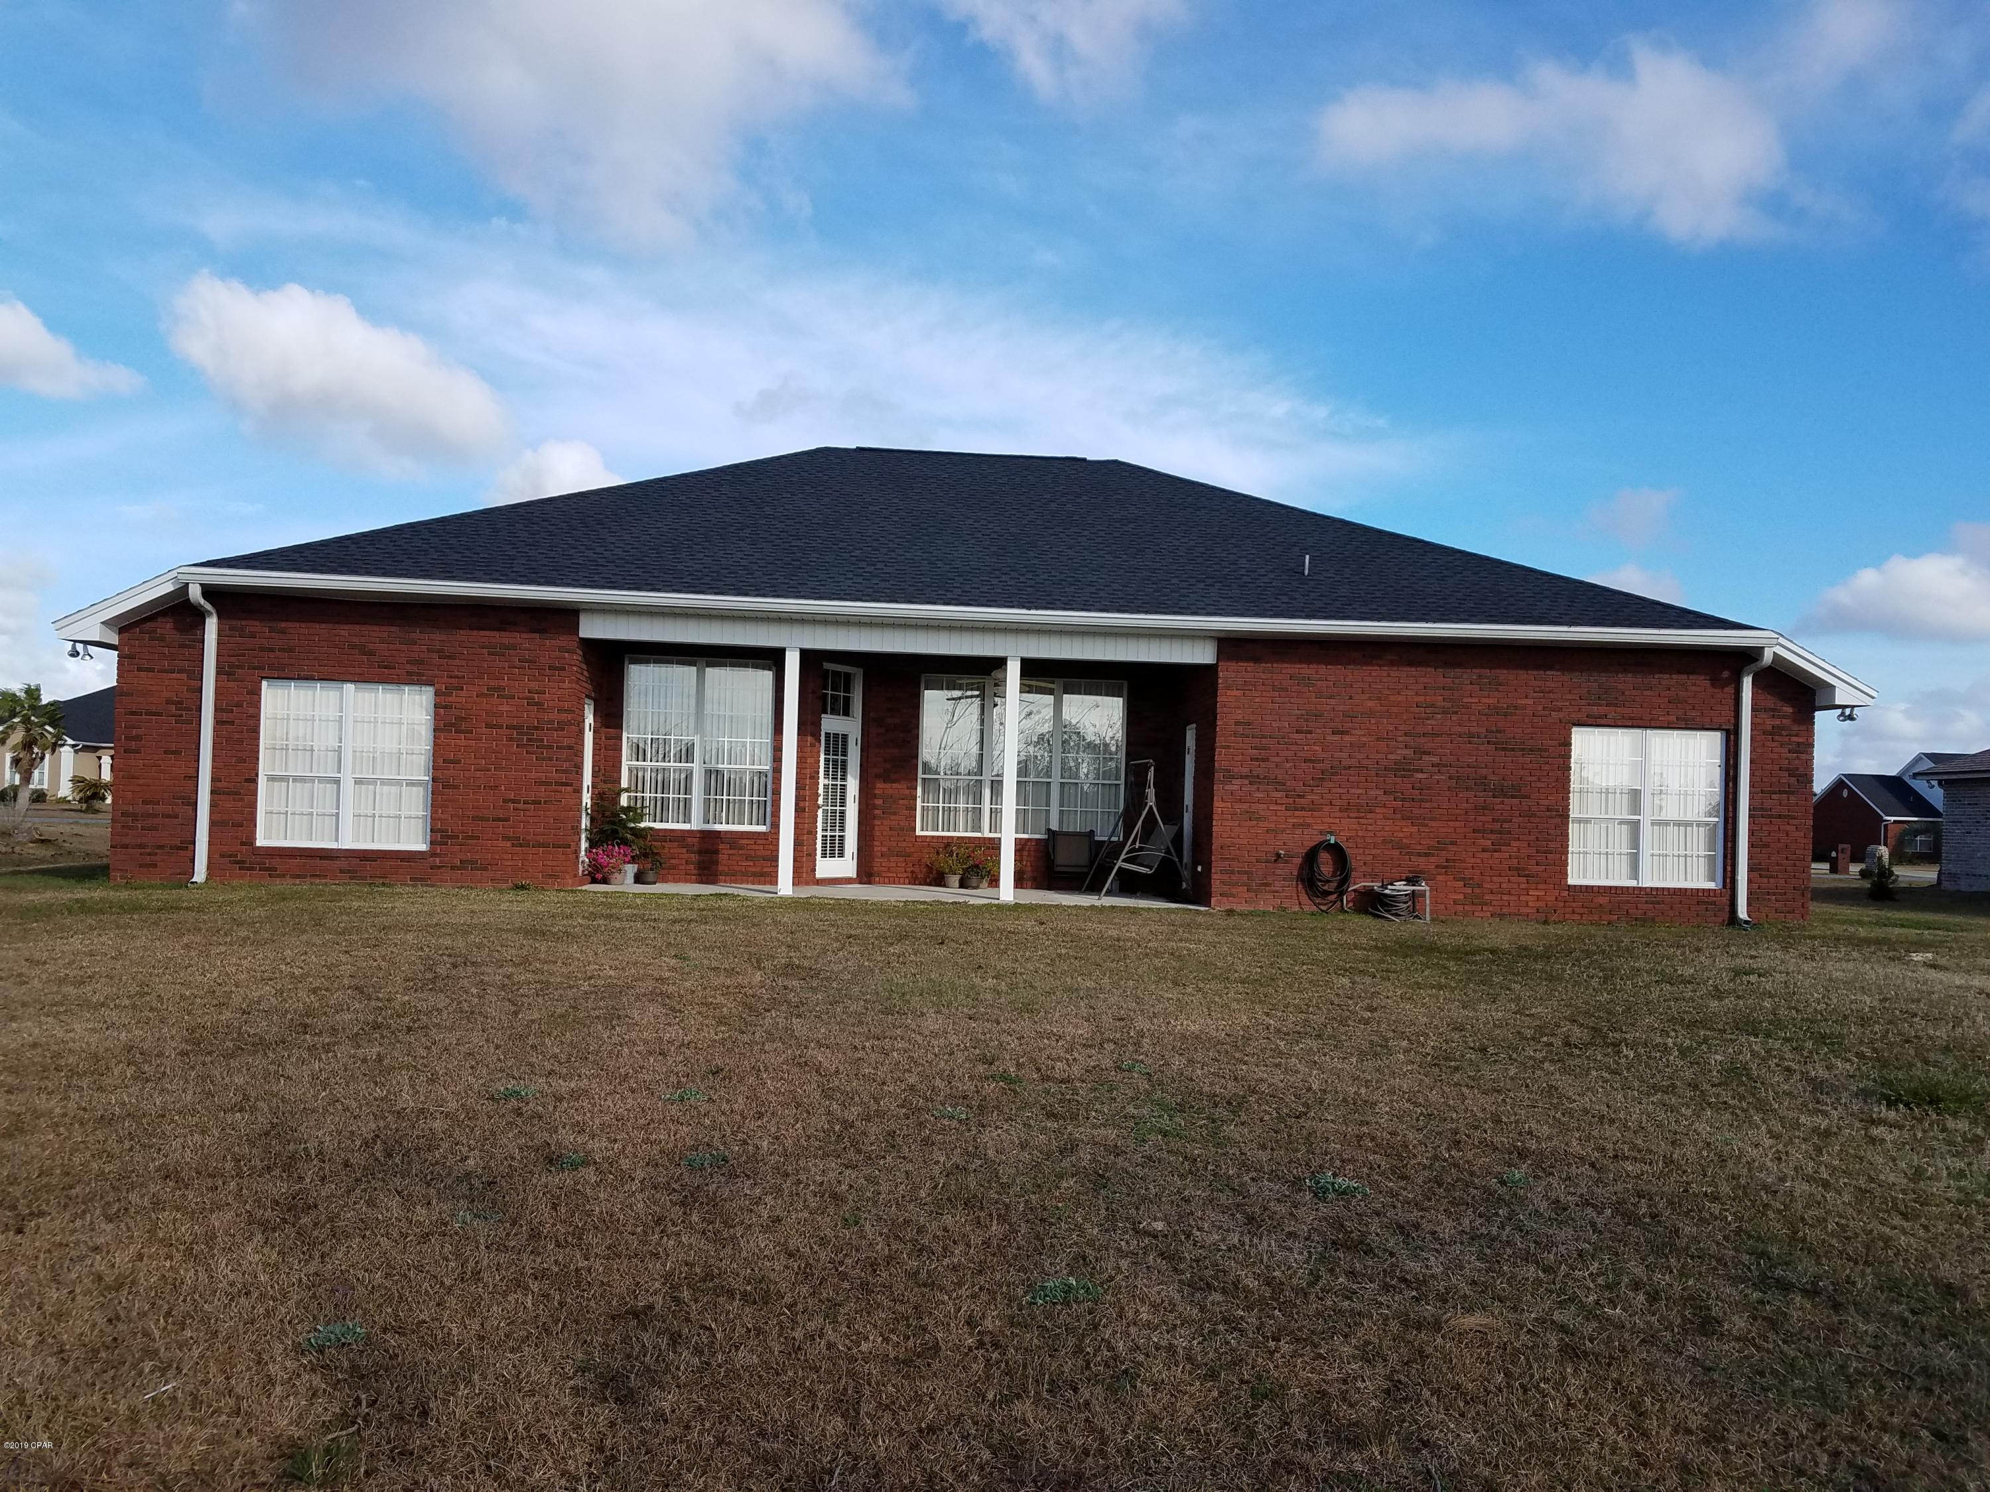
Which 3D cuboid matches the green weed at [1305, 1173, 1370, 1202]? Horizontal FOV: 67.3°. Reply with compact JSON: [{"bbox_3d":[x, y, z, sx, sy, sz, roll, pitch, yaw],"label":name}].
[{"bbox_3d":[1.365,1.756,5.950,0.245,0.075,0.190,2,-2,0],"label":"green weed"}]

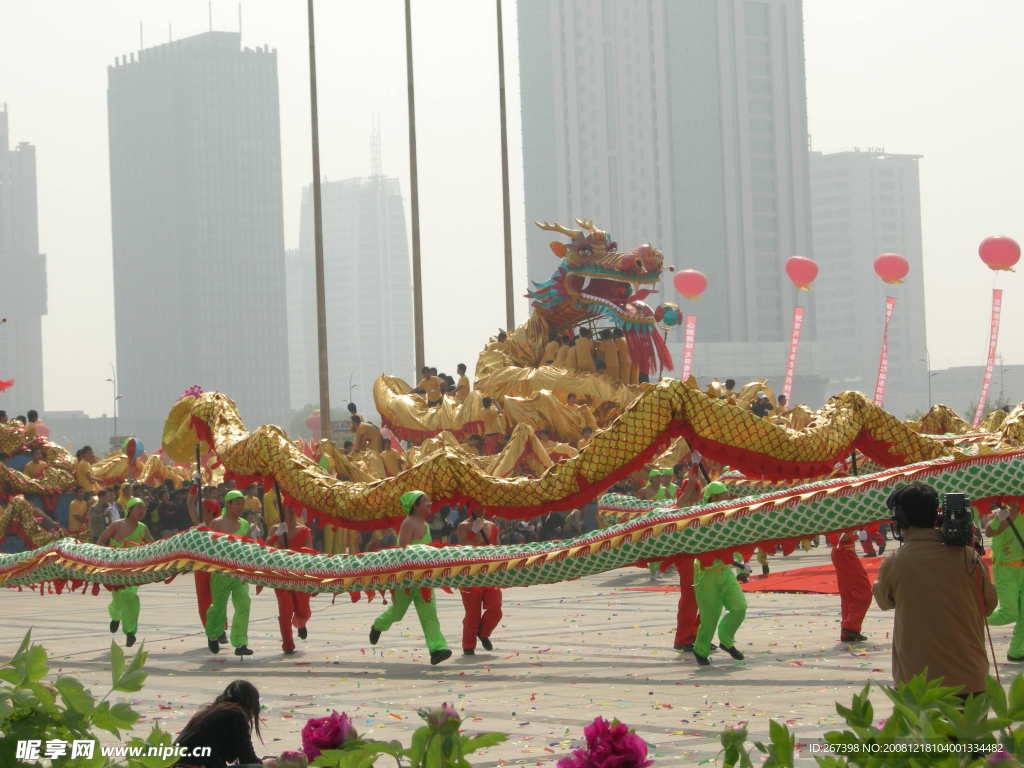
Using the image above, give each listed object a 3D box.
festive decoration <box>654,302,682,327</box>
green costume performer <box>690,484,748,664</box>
[{"bbox_3d":[3.287,-1.449,64.000,0.570,0.520,0.570,-2,-2,0],"label":"festive decoration"},{"bbox_3d":[1.879,1.741,28.000,0.550,1.680,0.500,-3,-2,41],"label":"green costume performer"}]

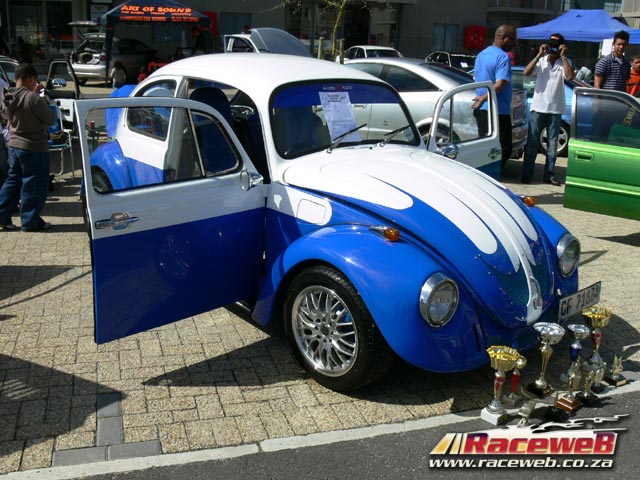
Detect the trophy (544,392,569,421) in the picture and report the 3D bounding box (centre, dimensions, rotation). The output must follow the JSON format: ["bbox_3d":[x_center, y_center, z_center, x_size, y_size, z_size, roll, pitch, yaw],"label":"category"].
[{"bbox_3d":[1.077,0.731,2.904,0.087,0.120,0.085,-13,23,-41],"label":"trophy"}]

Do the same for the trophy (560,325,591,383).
[{"bbox_3d":[1.256,0.561,3.196,0.109,0.302,0.109,-10,21,-37],"label":"trophy"}]

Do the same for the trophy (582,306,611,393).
[{"bbox_3d":[1.393,0.523,3.255,0.145,0.333,0.145,-13,23,-41],"label":"trophy"}]

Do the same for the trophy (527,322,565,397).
[{"bbox_3d":[1.074,0.558,3.066,0.153,0.358,0.153,-10,21,-37],"label":"trophy"}]

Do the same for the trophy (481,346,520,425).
[{"bbox_3d":[0.784,0.633,2.839,0.145,0.322,0.145,2,17,-1],"label":"trophy"}]

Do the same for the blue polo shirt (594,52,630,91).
[{"bbox_3d":[2.887,-1.482,6.398,0.465,0.693,0.297,-1,17,-14],"label":"blue polo shirt"}]

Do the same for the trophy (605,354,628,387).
[{"bbox_3d":[1.485,0.637,3.219,0.093,0.145,0.075,-13,23,-41],"label":"trophy"}]

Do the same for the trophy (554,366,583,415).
[{"bbox_3d":[1.164,0.664,2.977,0.092,0.210,0.088,-13,23,-41],"label":"trophy"}]

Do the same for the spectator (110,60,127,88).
[{"bbox_3d":[-4.957,-3.945,15.975,0.356,0.938,0.297,-2,18,-18],"label":"spectator"}]

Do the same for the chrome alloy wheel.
[{"bbox_3d":[0.058,0.402,2.942,0.418,0.418,0.168,19,23,42],"label":"chrome alloy wheel"}]

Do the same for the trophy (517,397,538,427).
[{"bbox_3d":[0.901,0.748,2.827,0.070,0.118,0.055,-13,23,-41],"label":"trophy"}]

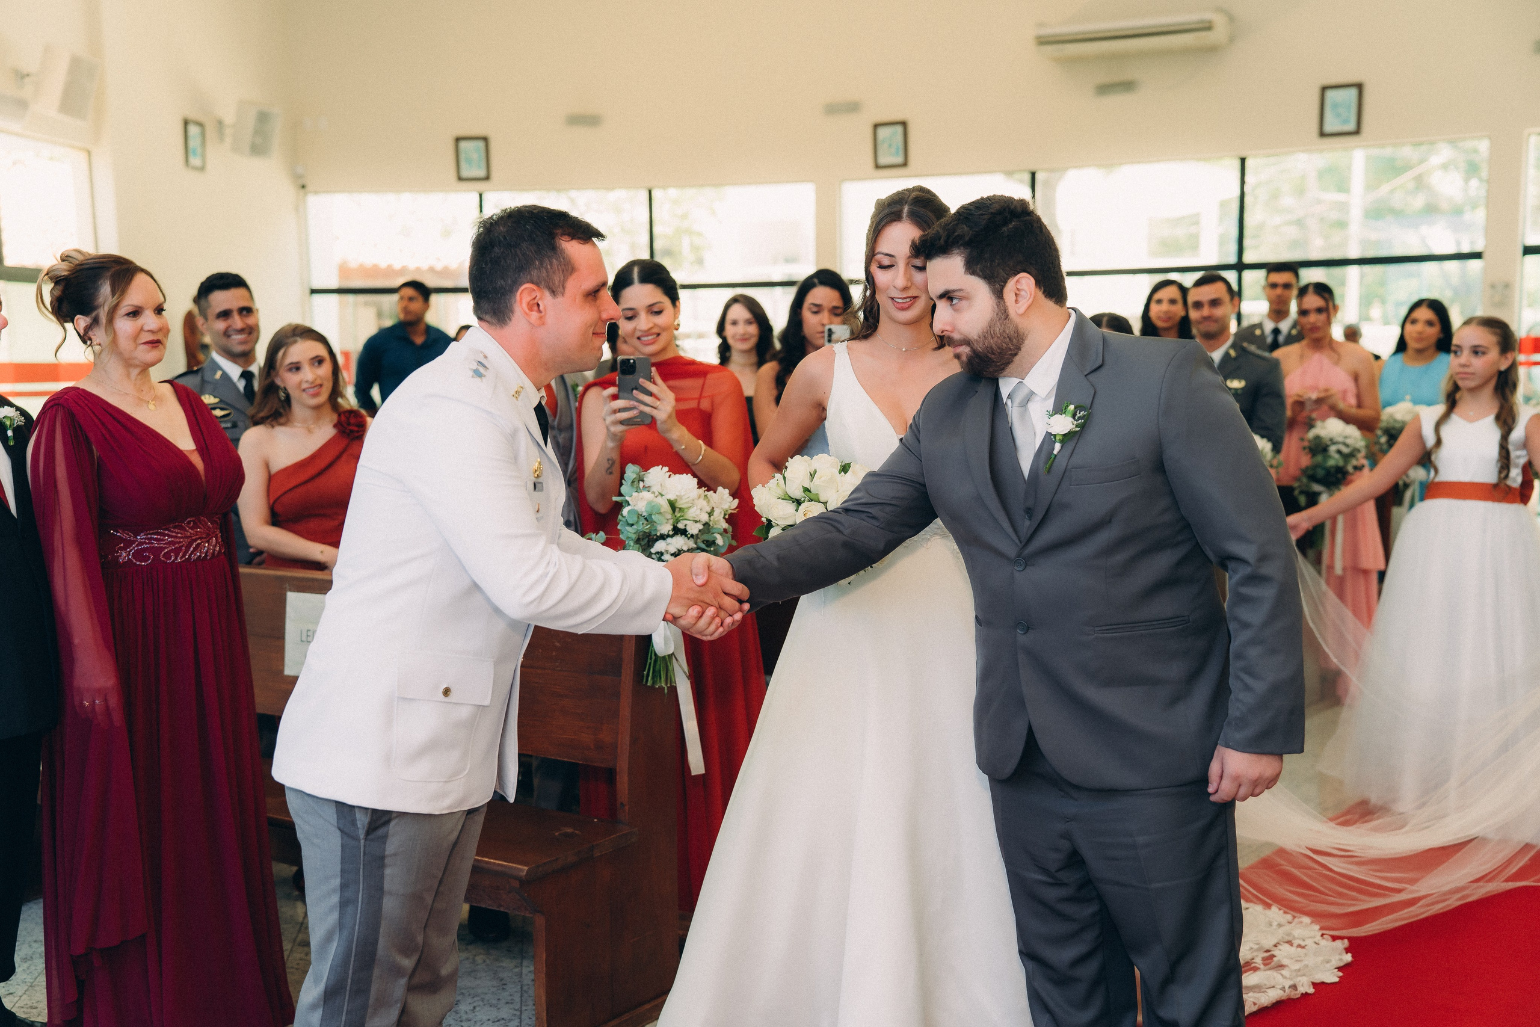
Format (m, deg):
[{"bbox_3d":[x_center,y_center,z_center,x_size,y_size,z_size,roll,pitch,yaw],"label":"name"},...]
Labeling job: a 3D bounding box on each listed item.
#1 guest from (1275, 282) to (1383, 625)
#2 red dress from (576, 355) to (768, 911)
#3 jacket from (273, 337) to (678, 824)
[{"bbox_3d":[2.297,-0.102,7.279,0.460,1.693,0.380,1,6,23],"label":"guest"},{"bbox_3d":[-0.229,0.326,4.409,0.480,1.435,0.380,0,6,12],"label":"red dress"},{"bbox_3d":[-0.475,0.084,2.830,0.640,0.760,0.520,1,6,15],"label":"jacket"}]

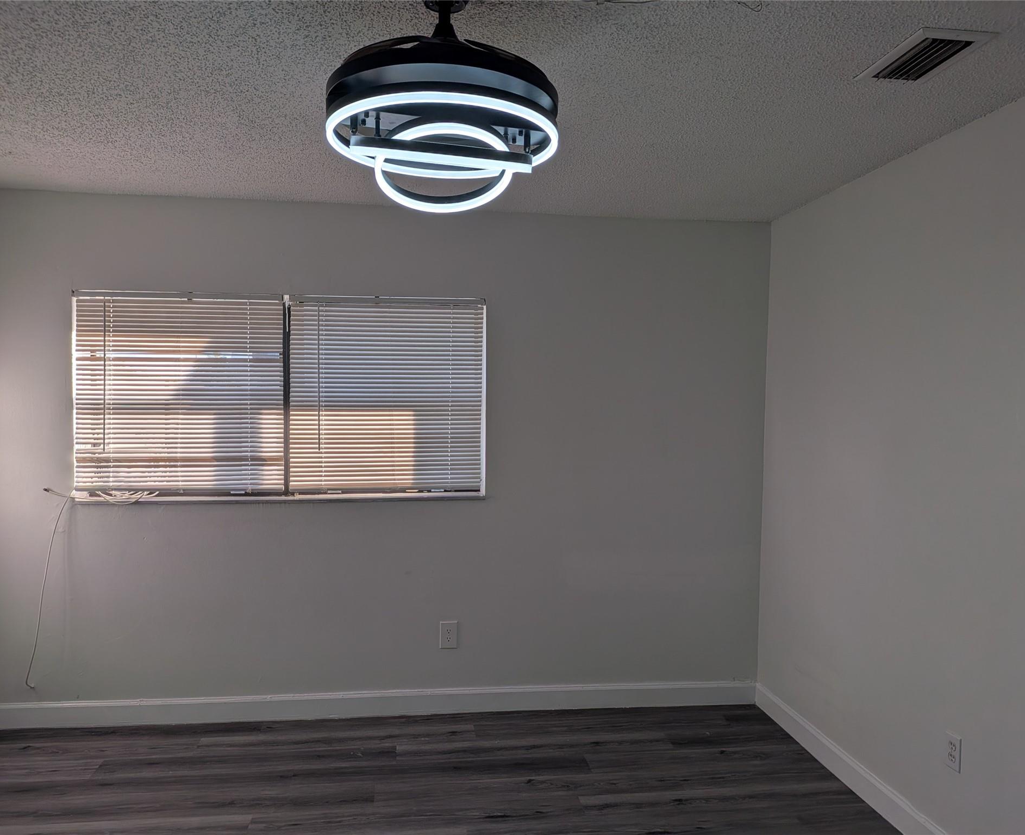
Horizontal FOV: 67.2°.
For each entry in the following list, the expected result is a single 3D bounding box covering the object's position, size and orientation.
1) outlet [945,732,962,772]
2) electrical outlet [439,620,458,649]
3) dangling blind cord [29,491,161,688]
[{"bbox_3d":[1.432,1.091,2.515,0.010,0.116,0.072,1,1,-7],"label":"outlet"},{"bbox_3d":[-0.307,1.057,3.742,0.086,0.132,0.010,1,1,-7],"label":"electrical outlet"},{"bbox_3d":[-1.925,0.784,3.538,0.570,0.915,0.080,1,1,-7],"label":"dangling blind cord"}]

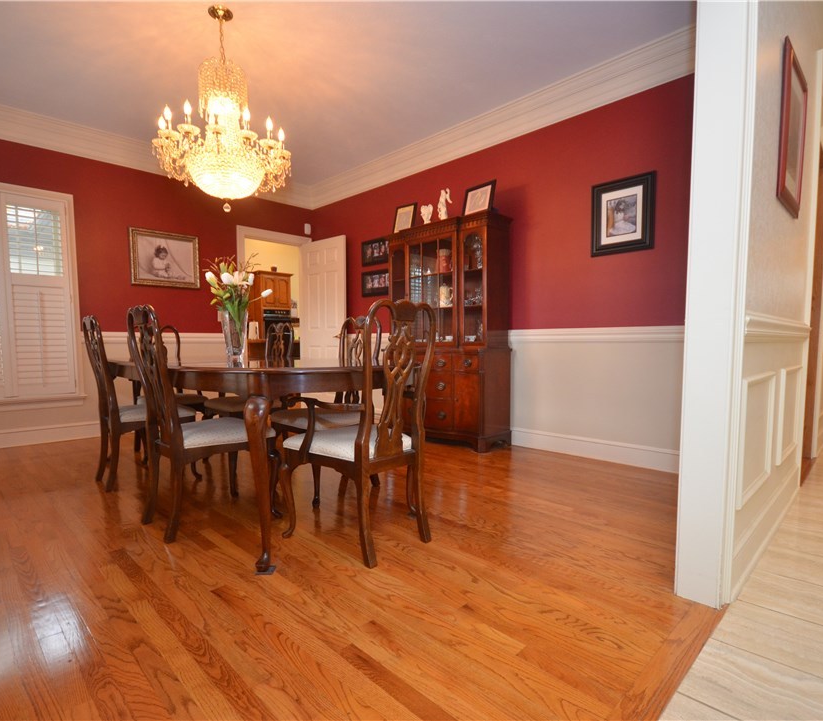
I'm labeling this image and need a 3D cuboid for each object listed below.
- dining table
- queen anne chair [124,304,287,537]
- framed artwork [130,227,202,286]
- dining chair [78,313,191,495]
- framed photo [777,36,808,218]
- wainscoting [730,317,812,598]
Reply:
[{"bbox_3d":[-1.051,0.371,2.746,1.156,0.762,2.533,-3,3,-44],"label":"dining table"},{"bbox_3d":[-1.006,0.266,2.191,0.510,1.020,0.570,2,4,44],"label":"queen anne chair"},{"bbox_3d":[-2.425,-0.994,4.487,0.623,0.548,0.040,-3,3,-44],"label":"framed artwork"},{"bbox_3d":[-1.702,0.239,2.859,0.570,1.020,0.510,-3,4,-45],"label":"dining chair"},{"bbox_3d":[1.705,-0.995,2.035,0.530,0.660,0.030,-3,3,-42],"label":"framed photo"},{"bbox_3d":[1.666,0.293,2.056,1.650,0.955,0.050,-3,4,-43],"label":"wainscoting"}]

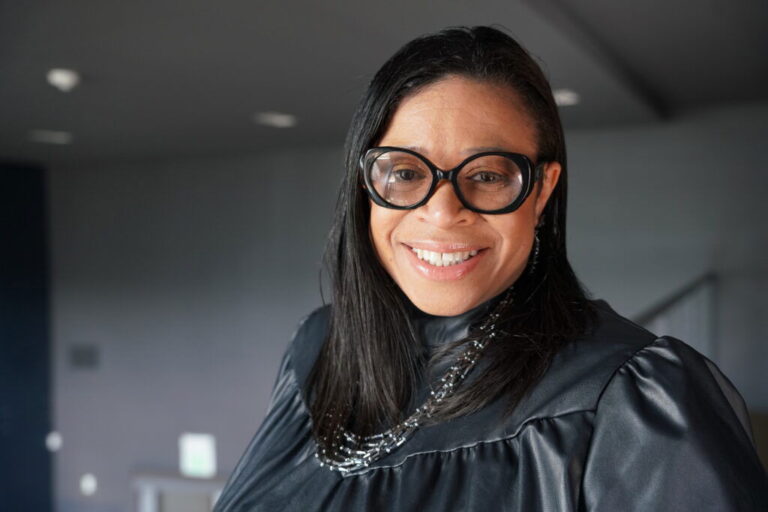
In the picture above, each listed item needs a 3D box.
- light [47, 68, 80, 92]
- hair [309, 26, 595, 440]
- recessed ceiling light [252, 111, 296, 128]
[{"bbox_3d":[-1.970,-1.085,5.500,0.190,0.080,0.190,0,0,0],"label":"light"},{"bbox_3d":[0.060,-0.026,0.775,0.240,0.342,0.220,0,0,14],"label":"hair"},{"bbox_3d":[-0.880,-1.100,7.200,0.220,0.070,0.220,0,0,0],"label":"recessed ceiling light"}]

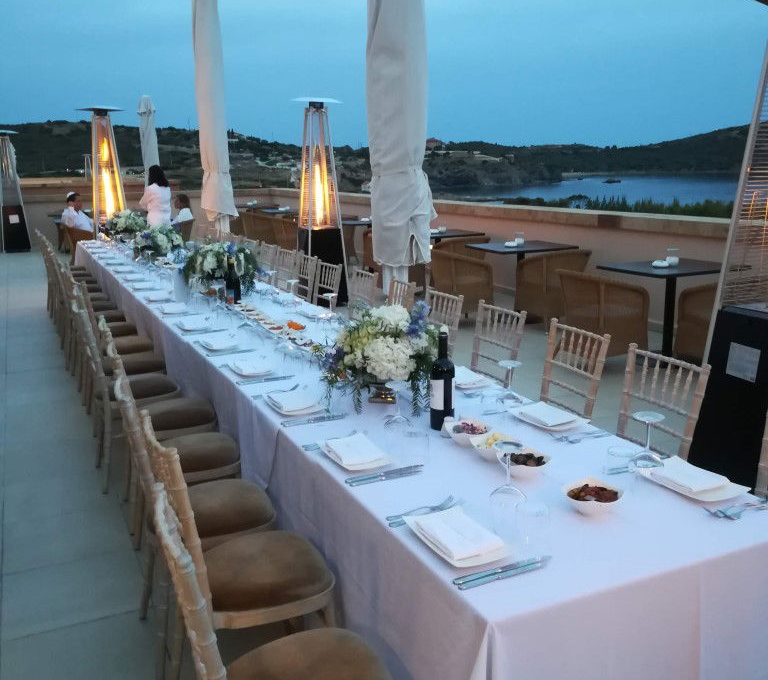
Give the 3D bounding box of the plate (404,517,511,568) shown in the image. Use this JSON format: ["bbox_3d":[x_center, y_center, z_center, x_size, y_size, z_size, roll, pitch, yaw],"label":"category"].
[{"bbox_3d":[0.156,0.418,1.619,0.158,0.026,0.215,-6,14,-25],"label":"plate"}]

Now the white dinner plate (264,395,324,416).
[{"bbox_3d":[-0.303,0.222,2.629,0.150,0.023,0.240,-5,14,-26],"label":"white dinner plate"}]

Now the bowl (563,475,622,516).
[{"bbox_3d":[0.503,0.382,1.837,0.125,0.062,0.125,-5,14,-26],"label":"bowl"}]

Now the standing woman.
[{"bbox_3d":[-3.328,-1.747,11.300,0.500,1.630,0.360,-4,13,-18],"label":"standing woman"}]

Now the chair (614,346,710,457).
[{"bbox_3d":[0.753,0.525,2.522,0.450,0.910,0.400,-6,14,-25],"label":"chair"}]

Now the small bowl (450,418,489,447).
[{"bbox_3d":[0.241,0.277,2.263,0.107,0.056,0.113,0,13,0],"label":"small bowl"}]

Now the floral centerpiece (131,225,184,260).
[{"bbox_3d":[-2.002,-0.868,6.859,0.420,0.315,0.400,-6,14,-26],"label":"floral centerpiece"}]

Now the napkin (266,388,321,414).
[{"bbox_3d":[-0.302,0.208,2.605,0.128,0.022,0.192,-6,14,-26],"label":"napkin"}]

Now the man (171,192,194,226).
[{"bbox_3d":[-3.177,-1.581,11.500,0.720,1.200,0.500,-2,13,-12],"label":"man"}]

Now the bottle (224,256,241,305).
[{"bbox_3d":[-0.884,-0.344,4.516,0.077,0.296,0.077,0,13,0],"label":"bottle"}]

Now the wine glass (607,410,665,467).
[{"bbox_3d":[0.627,0.282,1.839,0.085,0.200,0.085,-6,14,-25],"label":"wine glass"}]

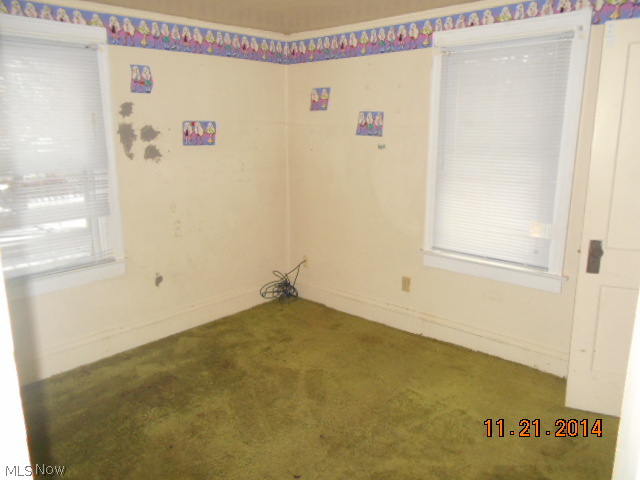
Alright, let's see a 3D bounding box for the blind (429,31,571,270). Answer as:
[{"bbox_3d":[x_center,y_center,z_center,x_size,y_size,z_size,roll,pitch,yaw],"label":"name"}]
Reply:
[{"bbox_3d":[1.102,-0.534,3.049,0.803,1.375,0.040,11,17,41],"label":"blind"}]

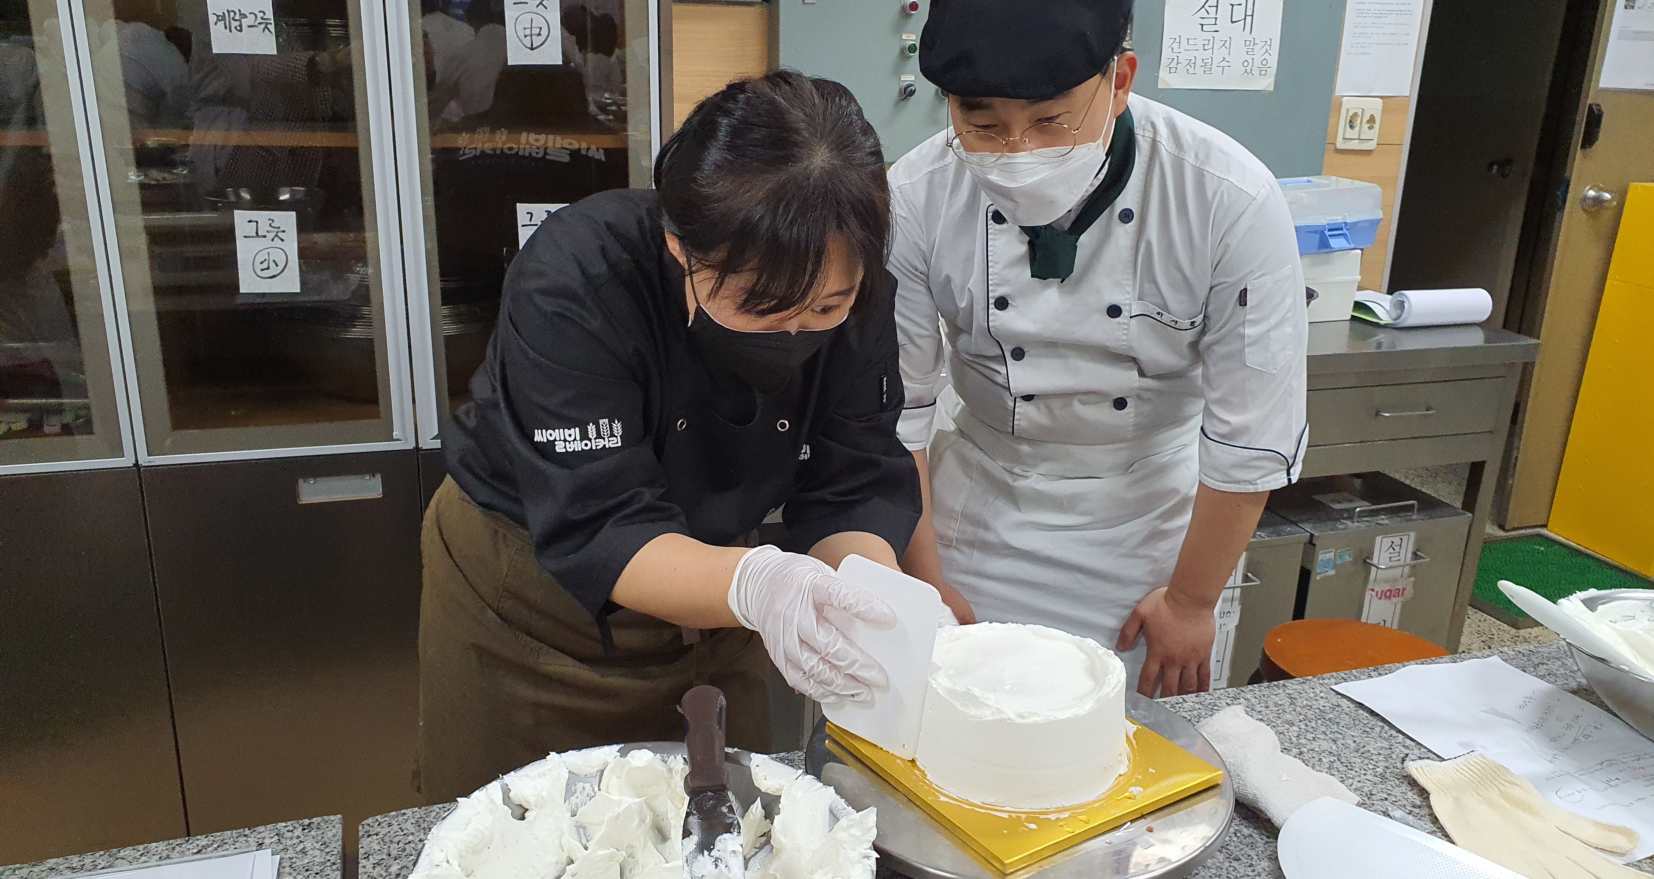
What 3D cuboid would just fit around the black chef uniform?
[{"bbox_3d":[-0.139,0.162,1.141,0.450,0.770,0.480,-8,20,-28],"label":"black chef uniform"}]

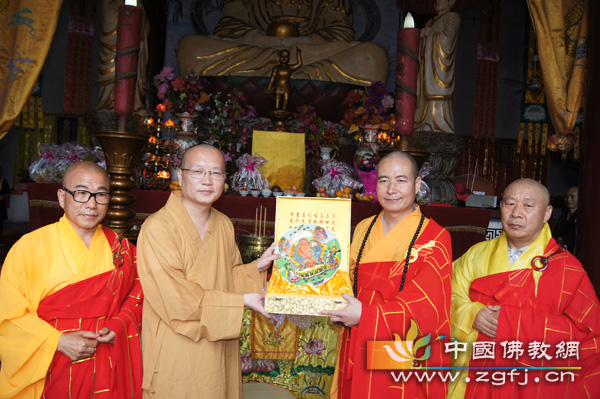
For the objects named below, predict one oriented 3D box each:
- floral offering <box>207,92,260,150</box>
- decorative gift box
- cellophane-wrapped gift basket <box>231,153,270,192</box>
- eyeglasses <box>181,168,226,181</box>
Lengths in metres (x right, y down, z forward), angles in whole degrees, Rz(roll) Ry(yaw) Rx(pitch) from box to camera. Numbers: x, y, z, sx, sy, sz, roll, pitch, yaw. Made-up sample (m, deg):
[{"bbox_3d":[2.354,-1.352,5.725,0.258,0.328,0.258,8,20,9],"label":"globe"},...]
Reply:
[{"bbox_3d":[-0.811,-0.960,5.400,0.590,0.660,0.480,3,-1,-6],"label":"floral offering"},{"bbox_3d":[0.040,0.183,1.560,0.280,0.325,0.295,2,10,2],"label":"decorative gift box"},{"bbox_3d":[-0.539,-0.294,4.900,0.420,0.430,0.360,3,0,-3],"label":"cellophane-wrapped gift basket"},{"bbox_3d":[-0.361,-0.094,1.660,0.140,0.042,0.140,3,5,-31],"label":"eyeglasses"}]

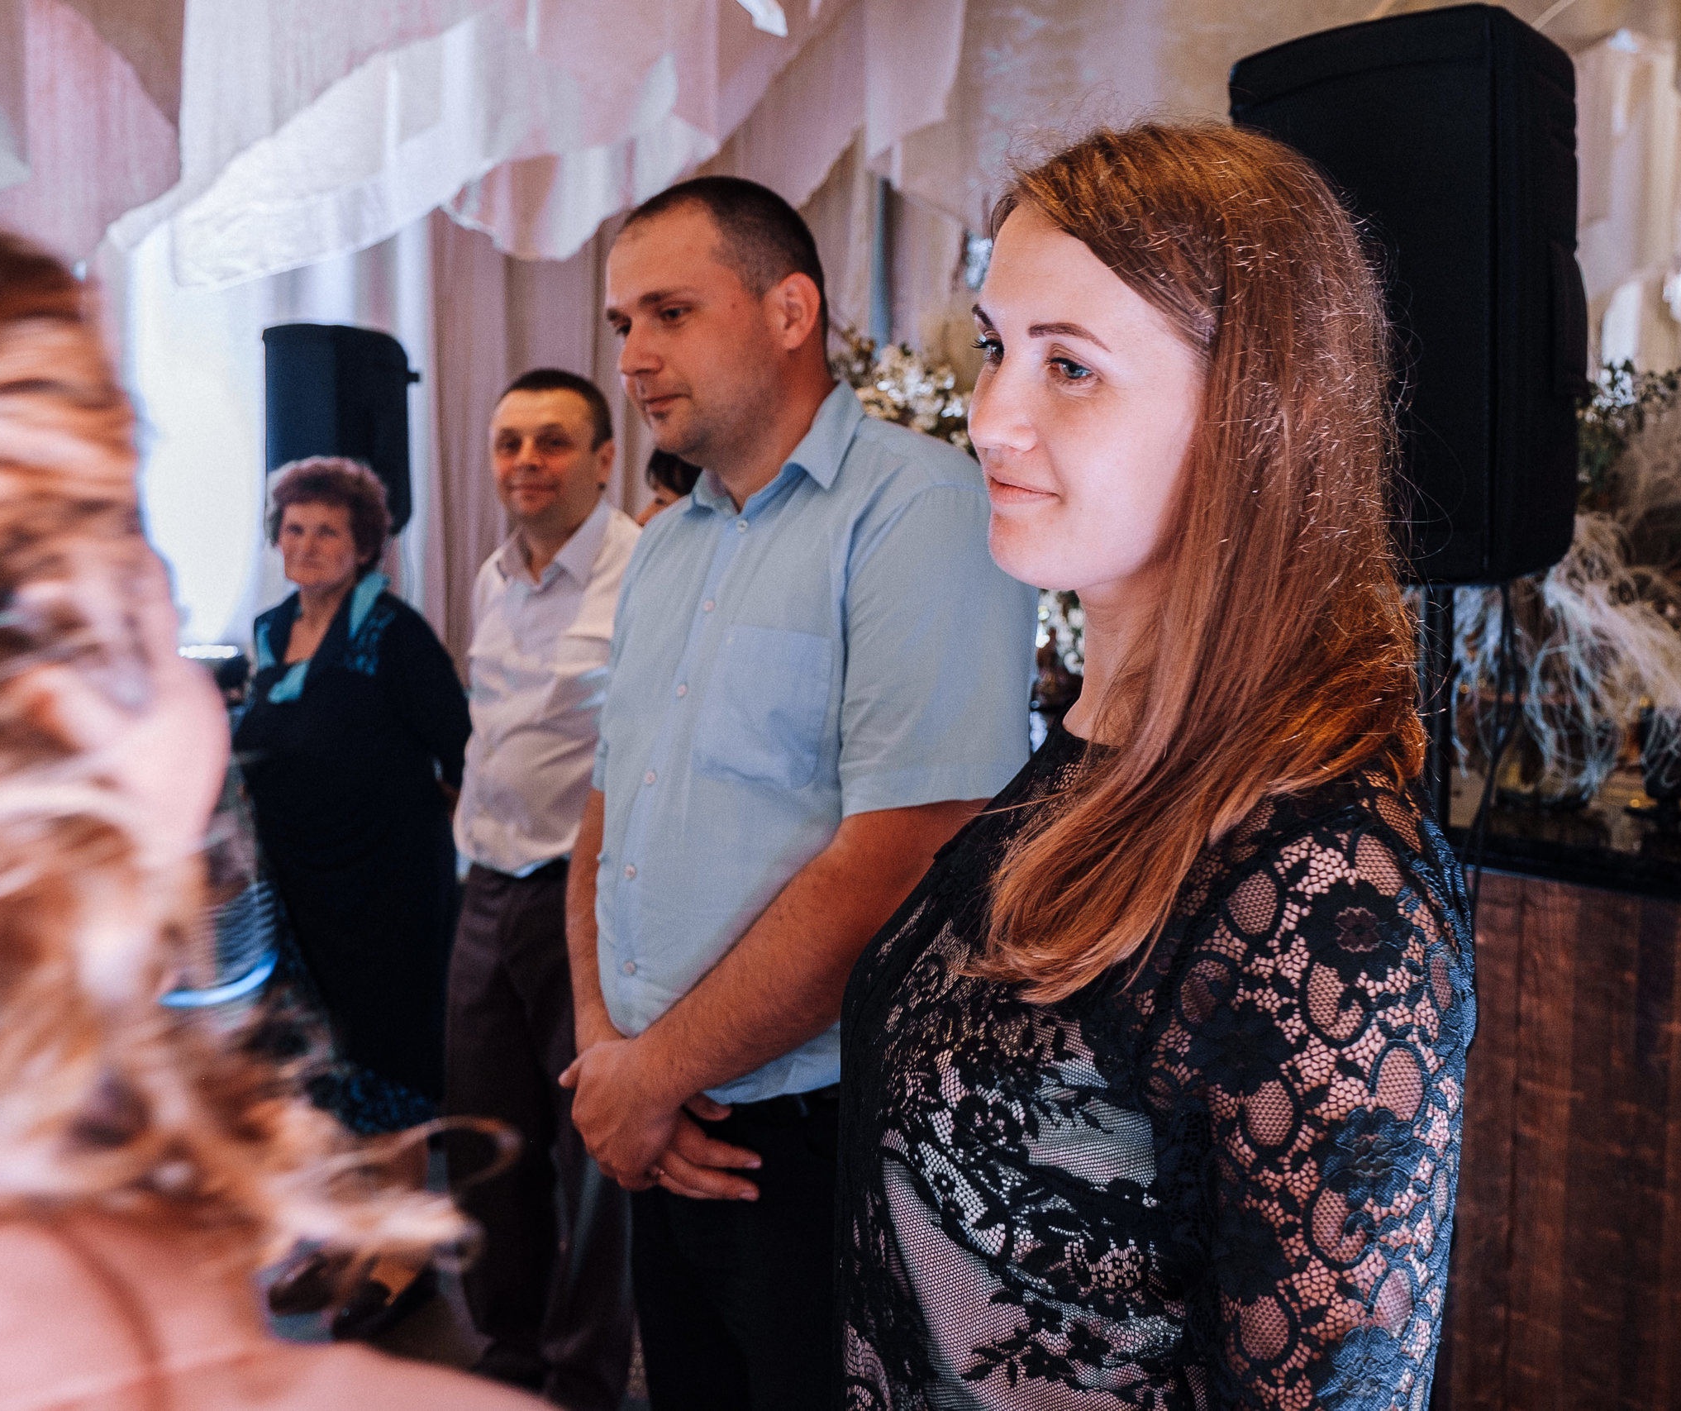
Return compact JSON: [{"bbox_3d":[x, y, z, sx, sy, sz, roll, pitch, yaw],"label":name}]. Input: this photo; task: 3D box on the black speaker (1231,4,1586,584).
[{"bbox_3d":[0.768,-0.510,1.920,0.345,0.670,0.365,-4,6,-43],"label":"black speaker"}]

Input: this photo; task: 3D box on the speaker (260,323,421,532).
[{"bbox_3d":[-1.705,-0.917,4.844,0.365,0.670,0.345,2,5,33],"label":"speaker"}]

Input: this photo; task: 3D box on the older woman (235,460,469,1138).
[{"bbox_3d":[-0.914,0.349,2.650,0.480,1.600,0.360,2,5,30],"label":"older woman"}]

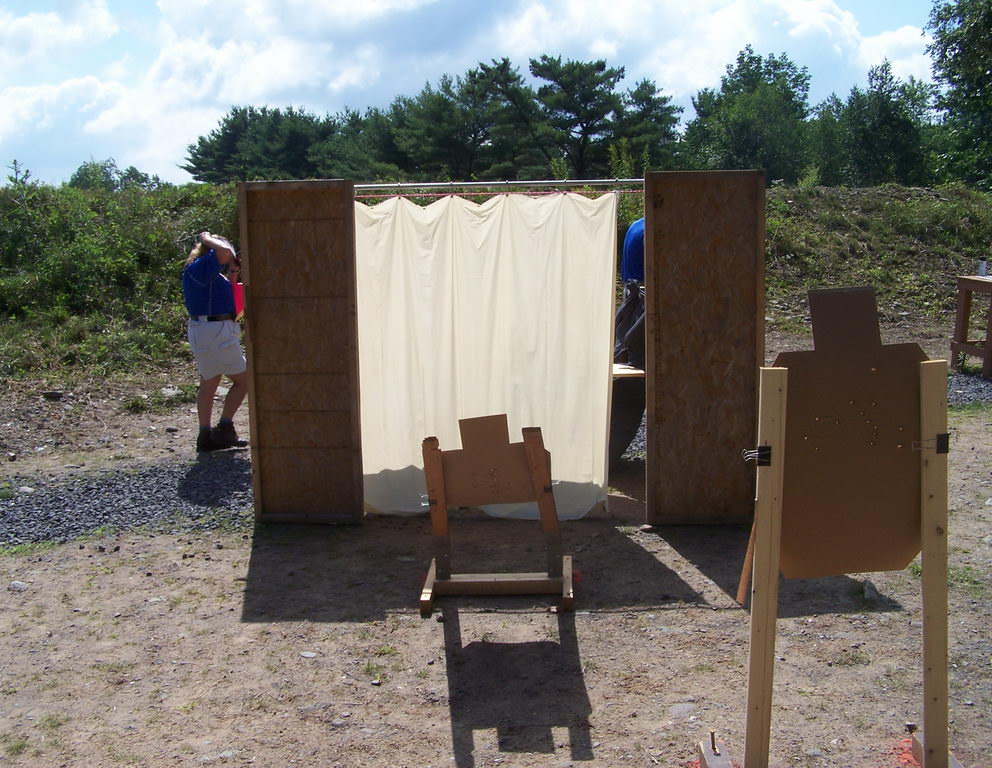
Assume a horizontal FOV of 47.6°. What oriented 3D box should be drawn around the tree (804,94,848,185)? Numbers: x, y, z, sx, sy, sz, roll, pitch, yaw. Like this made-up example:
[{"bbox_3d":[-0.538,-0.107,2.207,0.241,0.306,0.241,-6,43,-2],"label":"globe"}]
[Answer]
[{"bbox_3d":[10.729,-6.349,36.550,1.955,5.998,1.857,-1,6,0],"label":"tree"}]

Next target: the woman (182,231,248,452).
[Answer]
[{"bbox_3d":[-2.143,-0.317,8.612,0.520,1.640,0.500,-2,6,-12],"label":"woman"}]

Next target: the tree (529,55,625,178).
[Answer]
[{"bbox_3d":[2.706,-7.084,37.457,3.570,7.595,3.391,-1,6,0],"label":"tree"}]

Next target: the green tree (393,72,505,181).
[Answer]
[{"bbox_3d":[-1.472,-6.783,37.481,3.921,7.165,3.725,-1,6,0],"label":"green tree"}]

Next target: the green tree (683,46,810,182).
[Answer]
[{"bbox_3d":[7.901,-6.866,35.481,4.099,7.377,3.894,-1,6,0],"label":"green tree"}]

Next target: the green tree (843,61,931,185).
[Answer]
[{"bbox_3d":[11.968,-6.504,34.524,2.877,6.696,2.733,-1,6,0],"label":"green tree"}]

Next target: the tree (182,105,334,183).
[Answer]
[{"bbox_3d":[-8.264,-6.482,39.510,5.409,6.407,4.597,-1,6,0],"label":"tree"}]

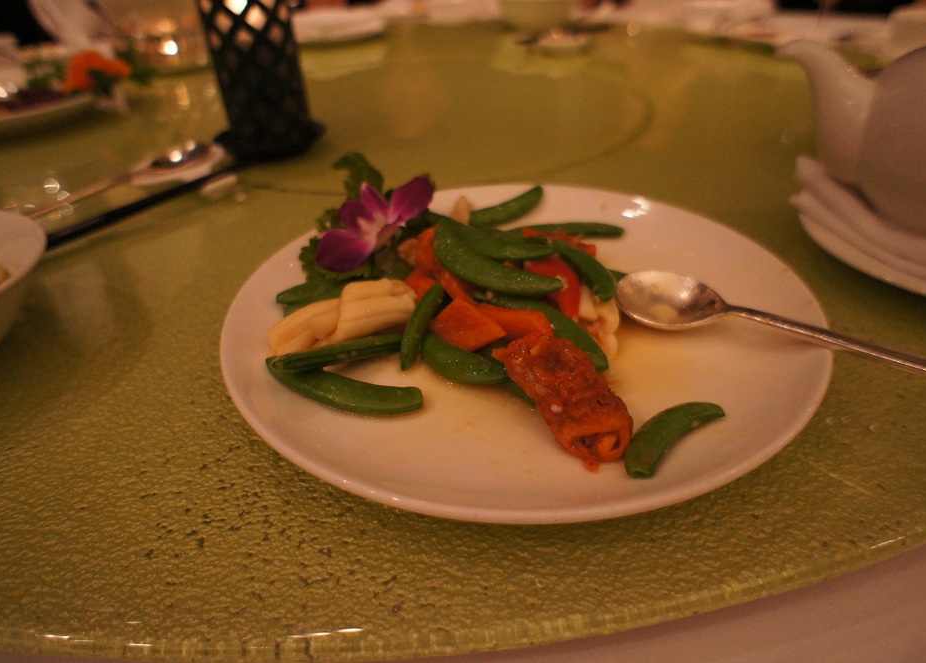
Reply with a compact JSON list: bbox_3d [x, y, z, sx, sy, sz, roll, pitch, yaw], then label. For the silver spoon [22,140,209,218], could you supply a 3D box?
[{"bbox_3d":[-0.263,-0.104,0.486,0.042,0.025,0.180,27,45,36],"label":"silver spoon"}]

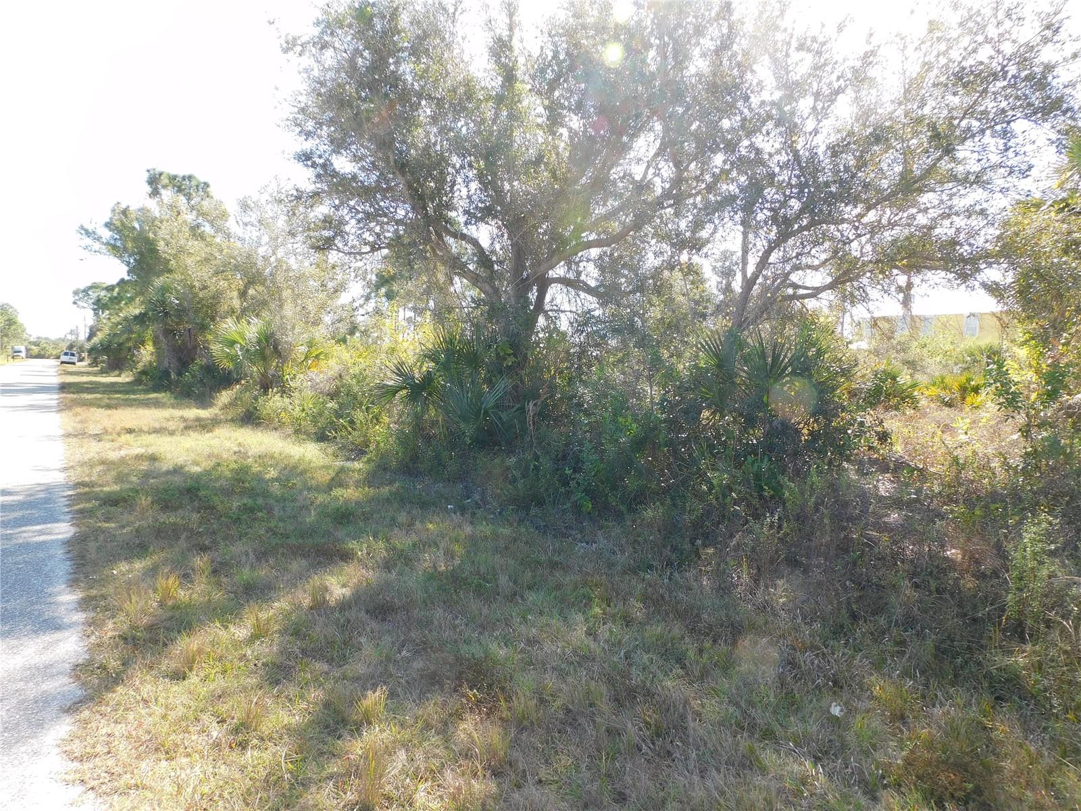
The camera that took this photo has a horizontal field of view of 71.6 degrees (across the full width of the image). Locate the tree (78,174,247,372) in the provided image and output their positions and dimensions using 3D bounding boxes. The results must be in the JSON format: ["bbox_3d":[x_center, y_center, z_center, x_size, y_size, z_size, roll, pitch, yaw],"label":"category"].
[{"bbox_3d":[-22.639,-7.900,45.000,9.300,12.300,8.500,-2,4,-26],"label":"tree"}]

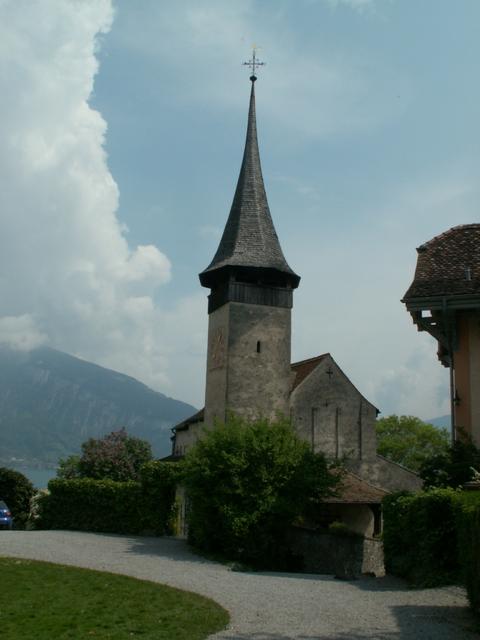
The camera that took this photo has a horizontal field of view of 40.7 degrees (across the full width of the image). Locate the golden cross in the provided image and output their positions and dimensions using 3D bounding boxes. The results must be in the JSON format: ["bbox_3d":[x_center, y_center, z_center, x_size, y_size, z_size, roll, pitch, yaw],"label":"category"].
[{"bbox_3d":[1.093,-19.062,48.071,1.757,2.841,0.350,6,-13,-20],"label":"golden cross"}]

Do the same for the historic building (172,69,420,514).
[{"bbox_3d":[2.700,-0.719,52.782,14.181,31.946,19.000,6,-13,-20],"label":"historic building"}]

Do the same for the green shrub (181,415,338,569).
[{"bbox_3d":[0.714,6.245,23.700,5.600,5.300,4.900,1,-13,0],"label":"green shrub"}]

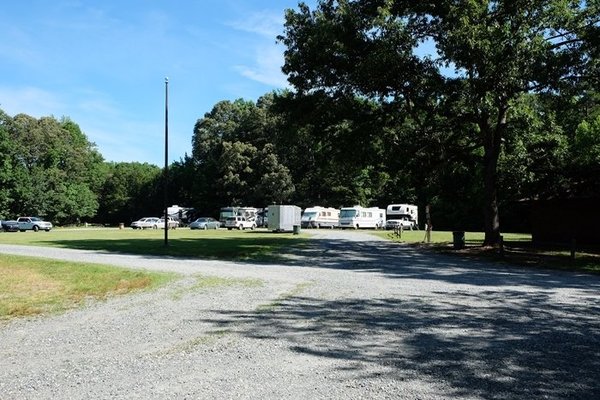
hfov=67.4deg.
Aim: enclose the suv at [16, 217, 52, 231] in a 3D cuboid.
[{"bbox_3d":[-36.243,3.317,61.579,4.880,1.870,1.797,-1,-3,26],"label":"suv"}]

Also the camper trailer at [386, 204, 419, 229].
[{"bbox_3d":[13.782,2.313,60.890,2.242,3.348,5.888,-2,-3,35],"label":"camper trailer"}]

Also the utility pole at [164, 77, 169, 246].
[{"bbox_3d":[-7.814,-2.328,26.497,0.160,9.900,0.160,0,-2,0],"label":"utility pole"}]

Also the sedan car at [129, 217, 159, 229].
[{"bbox_3d":[-20.603,3.182,60.423,1.780,1.490,4.800,-1,-3,29],"label":"sedan car"}]

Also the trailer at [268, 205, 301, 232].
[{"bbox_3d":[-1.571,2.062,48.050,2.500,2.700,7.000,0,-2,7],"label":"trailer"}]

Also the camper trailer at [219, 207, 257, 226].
[{"bbox_3d":[-10.155,2.939,75.672,2.491,3.551,8.587,-1,-2,21],"label":"camper trailer"}]

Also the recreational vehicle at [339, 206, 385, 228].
[{"bbox_3d":[9.201,2.575,65.396,2.428,3.290,8.277,-2,-3,43],"label":"recreational vehicle"}]

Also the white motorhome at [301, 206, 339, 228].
[{"bbox_3d":[3.070,2.566,65.050,2.362,3.201,7.760,-2,-3,31],"label":"white motorhome"}]

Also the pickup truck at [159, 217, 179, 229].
[{"bbox_3d":[-18.030,3.195,62.279,1.794,1.740,5.158,0,-2,-1],"label":"pickup truck"}]

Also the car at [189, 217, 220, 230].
[{"bbox_3d":[-11.567,2.897,55.271,1.797,1.458,4.724,-1,-2,18],"label":"car"}]

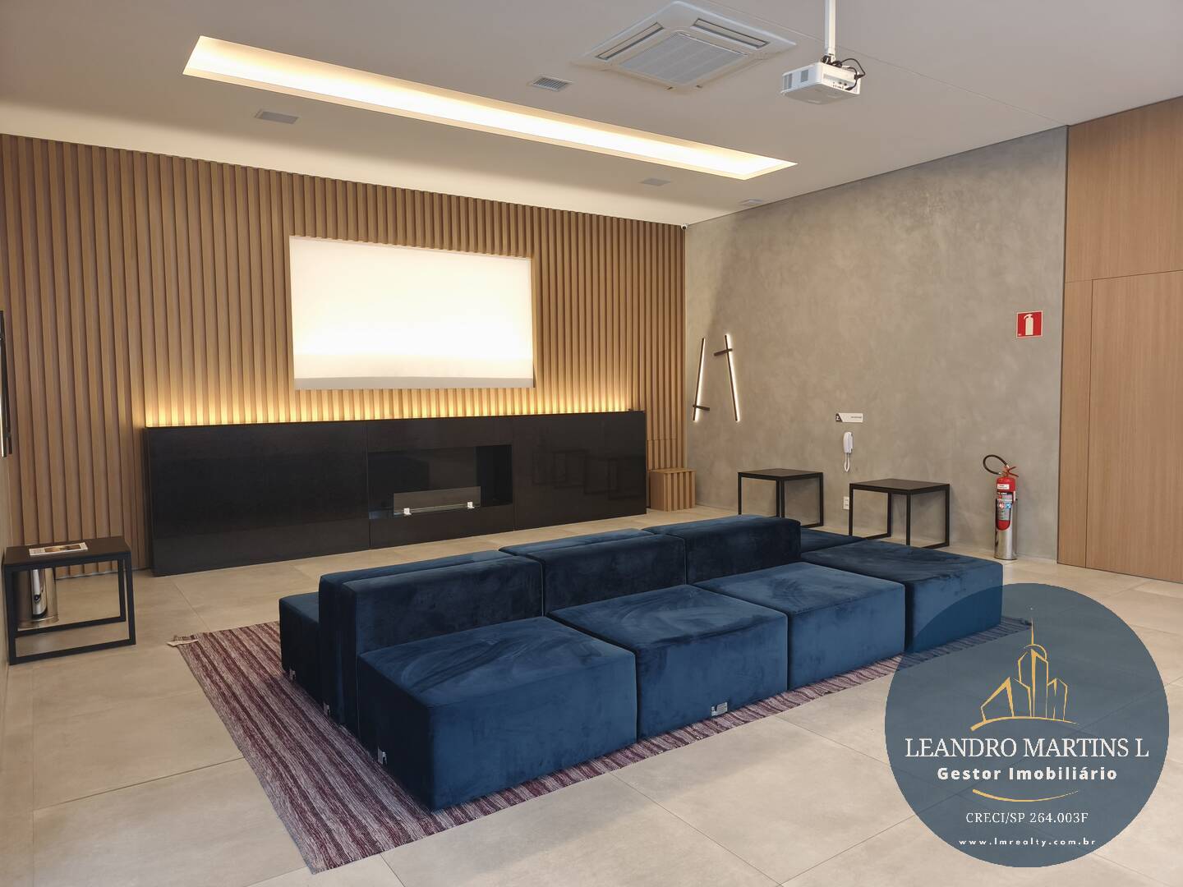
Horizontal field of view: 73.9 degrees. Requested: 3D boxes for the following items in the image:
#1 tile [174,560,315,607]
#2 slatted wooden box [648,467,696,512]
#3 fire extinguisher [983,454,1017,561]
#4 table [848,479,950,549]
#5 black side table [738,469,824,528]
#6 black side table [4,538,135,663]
[{"bbox_3d":[-2.690,1.086,6.143,0.894,0.010,0.913,-4,5,-35],"label":"tile"},{"bbox_3d":[0.986,0.561,9.484,0.490,0.455,0.285,-4,5,-35],"label":"slatted wooden box"},{"bbox_3d":[3.379,0.520,6.498,0.175,0.853,0.290,-4,5,-35],"label":"fire extinguisher"},{"bbox_3d":[2.767,0.643,7.060,0.614,0.555,0.593,-4,5,-35],"label":"table"},{"bbox_3d":[1.977,0.580,8.191,0.614,0.555,0.595,-4,5,-35],"label":"black side table"},{"bbox_3d":[-3.099,0.909,4.683,0.600,0.555,0.600,-4,5,-35],"label":"black side table"}]

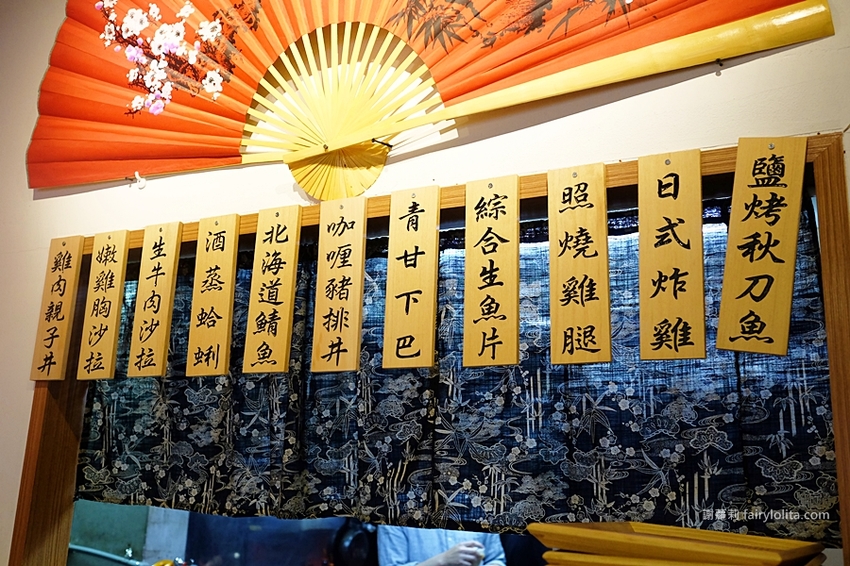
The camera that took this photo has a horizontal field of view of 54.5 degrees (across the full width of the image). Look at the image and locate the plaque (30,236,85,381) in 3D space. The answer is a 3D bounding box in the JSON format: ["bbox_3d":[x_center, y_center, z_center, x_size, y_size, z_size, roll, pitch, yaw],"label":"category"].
[{"bbox_3d":[-0.773,0.053,1.740,0.089,0.305,0.011,-4,-15,26],"label":"plaque"}]

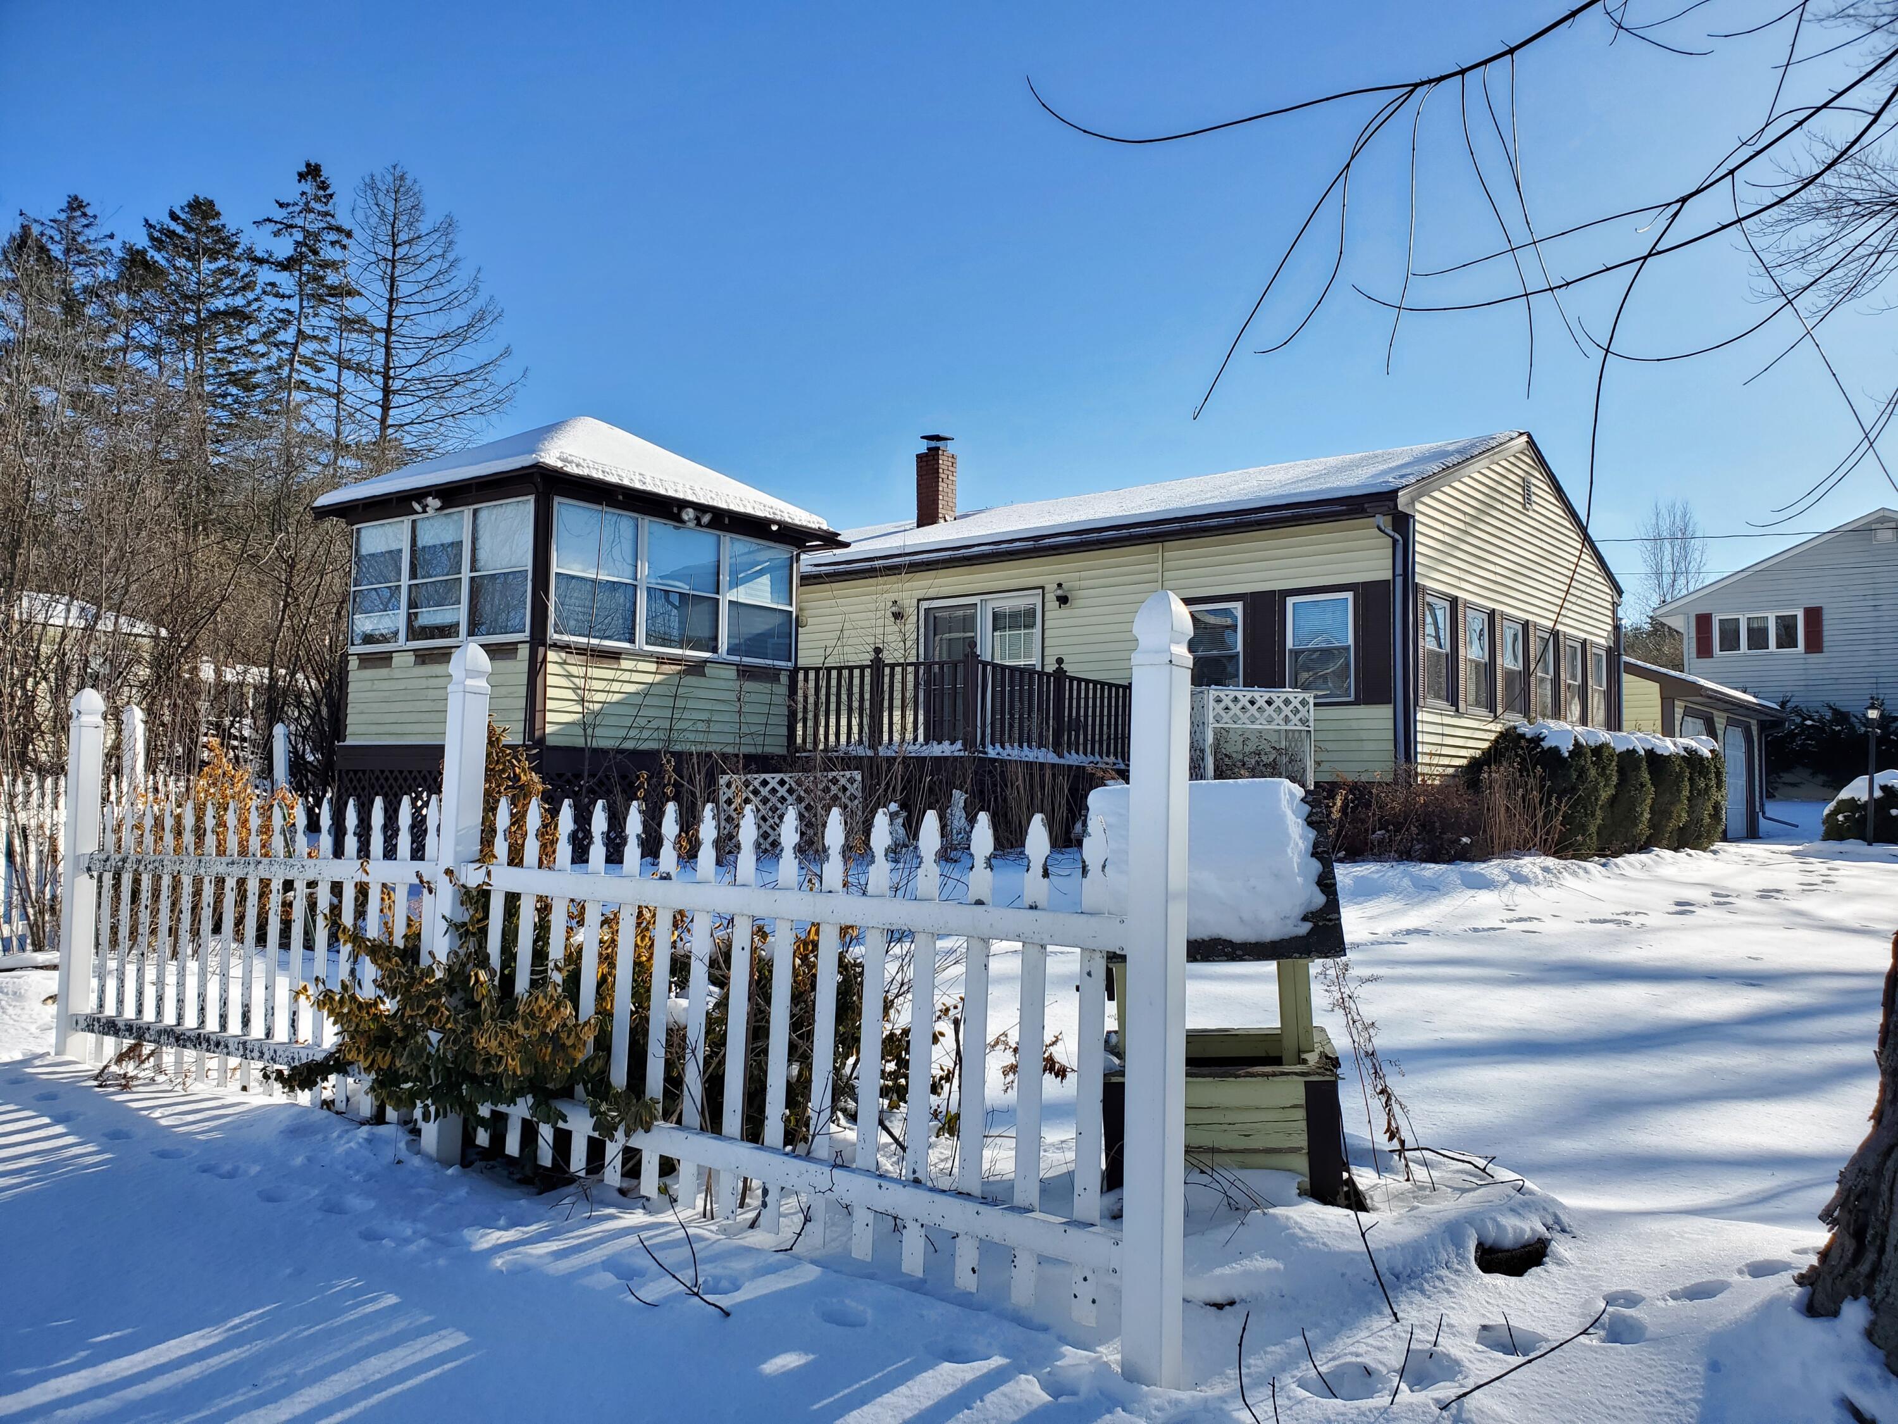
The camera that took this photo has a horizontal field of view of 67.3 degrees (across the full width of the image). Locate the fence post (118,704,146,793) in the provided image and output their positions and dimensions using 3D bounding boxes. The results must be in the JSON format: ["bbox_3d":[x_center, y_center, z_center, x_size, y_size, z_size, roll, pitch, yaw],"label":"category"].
[{"bbox_3d":[-5.627,0.803,9.765,0.105,1.700,0.105,0,-3,12],"label":"fence post"}]

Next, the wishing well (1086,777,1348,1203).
[{"bbox_3d":[0.917,0.906,4.886,0.840,1.329,0.800,-1,-3,7],"label":"wishing well"}]

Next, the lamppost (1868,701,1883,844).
[{"bbox_3d":[14.612,0.956,22.495,0.230,2.269,0.230,-1,-4,33],"label":"lamppost"}]

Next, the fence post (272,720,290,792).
[{"bbox_3d":[-5.734,0.937,12.161,0.105,1.700,0.105,1,-3,-5],"label":"fence post"}]

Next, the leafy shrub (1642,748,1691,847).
[{"bbox_3d":[8.803,1.064,17.776,0.900,1.339,0.950,-2,-4,39],"label":"leafy shrub"}]

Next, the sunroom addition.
[{"bbox_3d":[-3.835,-0.885,14.956,3.600,4.403,3.900,-2,-4,36],"label":"sunroom addition"}]

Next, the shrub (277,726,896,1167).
[{"bbox_3d":[-1.314,0.781,5.112,2.000,1.479,1.350,-1,-4,35],"label":"shrub"}]

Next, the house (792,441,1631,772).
[{"bbox_3d":[2.186,-0.759,20.883,12.500,4.820,8.400,-2,-4,39],"label":"house"}]

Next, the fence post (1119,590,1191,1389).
[{"bbox_3d":[0.475,0.614,3.240,0.107,1.790,0.107,-2,-4,36],"label":"fence post"}]

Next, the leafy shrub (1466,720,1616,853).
[{"bbox_3d":[6.359,0.846,15.382,1.500,1.422,1.300,-2,-4,39],"label":"leafy shrub"}]

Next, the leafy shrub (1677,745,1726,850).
[{"bbox_3d":[9.827,1.135,18.874,0.900,1.392,0.950,-2,-4,39],"label":"leafy shrub"}]

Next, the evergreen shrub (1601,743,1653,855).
[{"bbox_3d":[7.798,1.002,16.677,0.900,1.334,0.950,-2,-4,39],"label":"evergreen shrub"}]

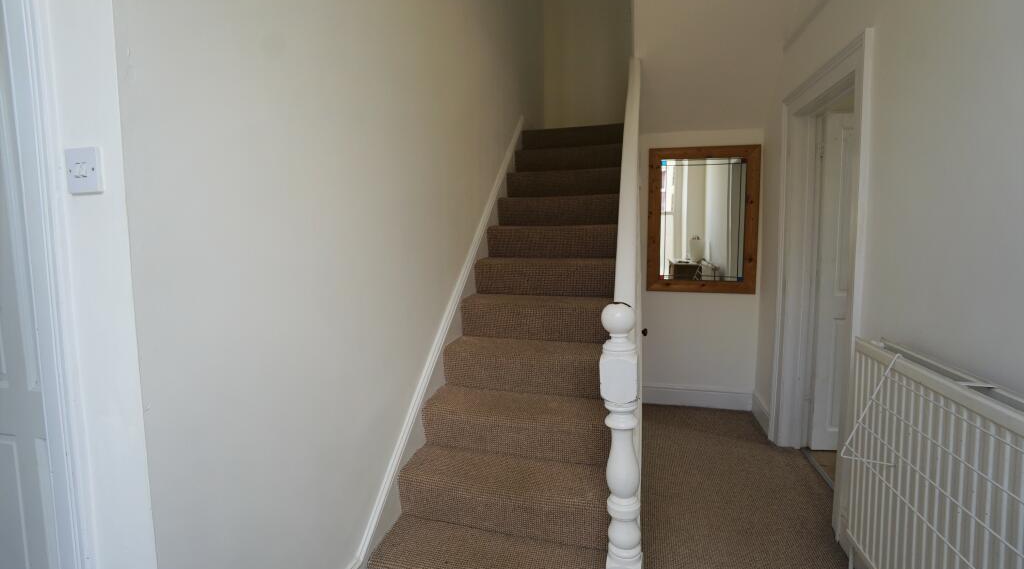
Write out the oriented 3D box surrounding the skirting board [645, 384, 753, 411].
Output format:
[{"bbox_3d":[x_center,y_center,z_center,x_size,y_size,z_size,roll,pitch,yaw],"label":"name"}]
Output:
[{"bbox_3d":[1.463,0.909,3.402,0.829,0.142,0.022,1,5,14],"label":"skirting board"}]

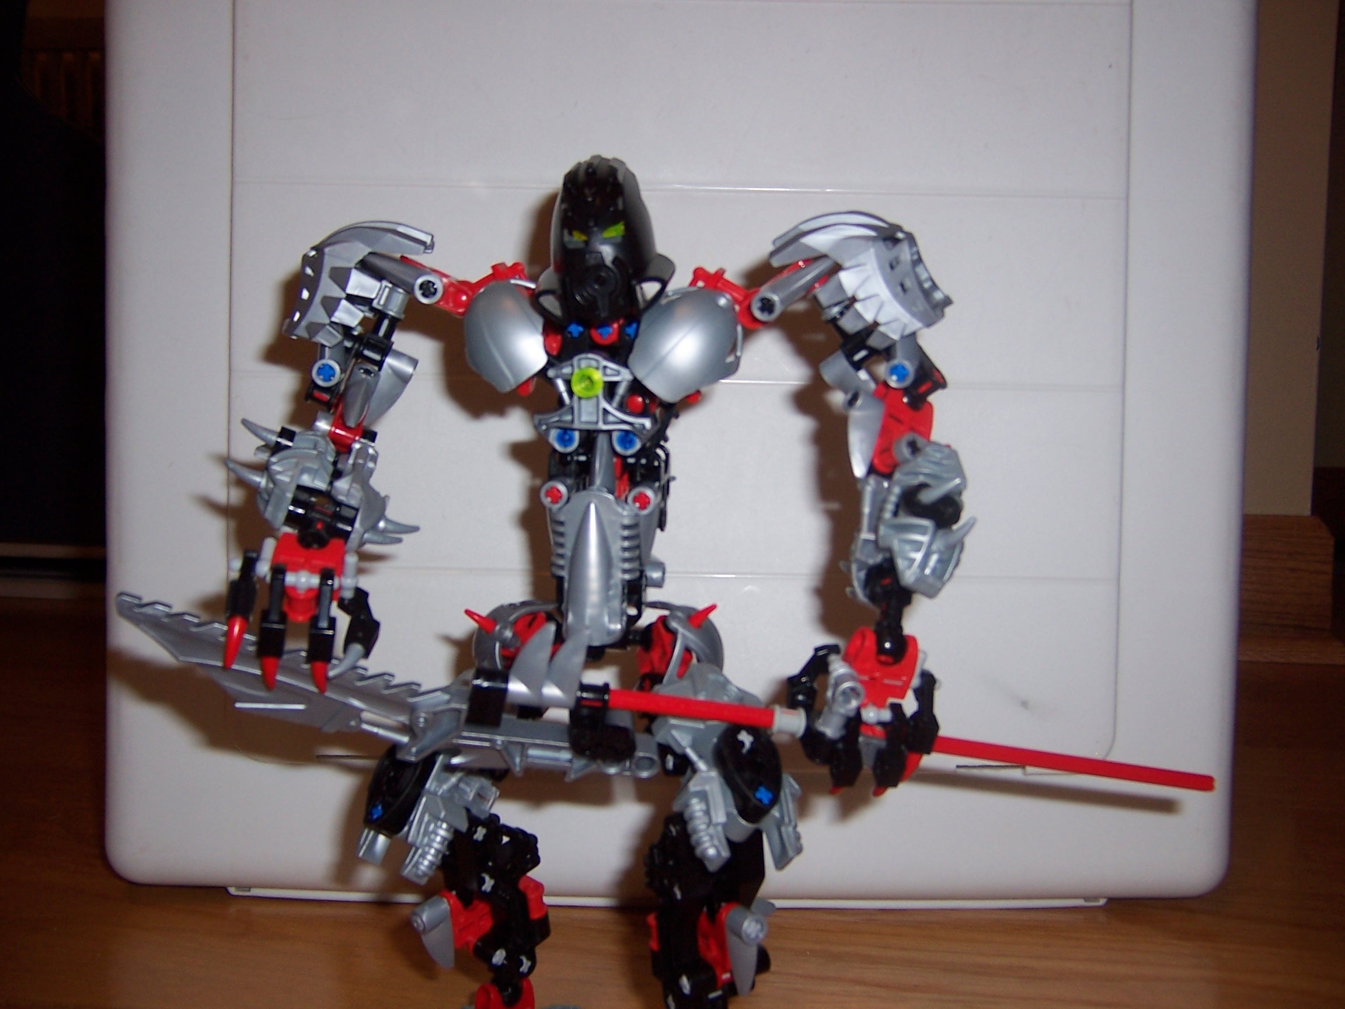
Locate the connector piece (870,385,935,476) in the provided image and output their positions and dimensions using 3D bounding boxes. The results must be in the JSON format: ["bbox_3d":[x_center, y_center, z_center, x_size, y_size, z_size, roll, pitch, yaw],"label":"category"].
[{"bbox_3d":[0.062,-0.019,0.342,0.015,0.024,0.013,10,3,-6],"label":"connector piece"}]

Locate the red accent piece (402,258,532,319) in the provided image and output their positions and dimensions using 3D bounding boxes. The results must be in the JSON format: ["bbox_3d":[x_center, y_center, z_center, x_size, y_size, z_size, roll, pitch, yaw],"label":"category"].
[{"bbox_3d":[-0.057,-0.060,0.358,0.035,0.017,0.013,1,3,0],"label":"red accent piece"}]

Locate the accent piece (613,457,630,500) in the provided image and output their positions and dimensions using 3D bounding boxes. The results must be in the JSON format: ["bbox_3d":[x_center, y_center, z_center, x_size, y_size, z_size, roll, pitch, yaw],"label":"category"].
[{"bbox_3d":[-0.014,-0.007,0.358,0.005,0.013,0.005,1,3,0],"label":"accent piece"}]

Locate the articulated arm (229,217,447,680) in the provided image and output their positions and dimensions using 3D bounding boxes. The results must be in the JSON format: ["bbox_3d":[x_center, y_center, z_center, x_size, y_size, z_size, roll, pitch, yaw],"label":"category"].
[{"bbox_3d":[-0.091,-0.013,0.345,0.055,0.120,0.045,1,3,0],"label":"articulated arm"}]

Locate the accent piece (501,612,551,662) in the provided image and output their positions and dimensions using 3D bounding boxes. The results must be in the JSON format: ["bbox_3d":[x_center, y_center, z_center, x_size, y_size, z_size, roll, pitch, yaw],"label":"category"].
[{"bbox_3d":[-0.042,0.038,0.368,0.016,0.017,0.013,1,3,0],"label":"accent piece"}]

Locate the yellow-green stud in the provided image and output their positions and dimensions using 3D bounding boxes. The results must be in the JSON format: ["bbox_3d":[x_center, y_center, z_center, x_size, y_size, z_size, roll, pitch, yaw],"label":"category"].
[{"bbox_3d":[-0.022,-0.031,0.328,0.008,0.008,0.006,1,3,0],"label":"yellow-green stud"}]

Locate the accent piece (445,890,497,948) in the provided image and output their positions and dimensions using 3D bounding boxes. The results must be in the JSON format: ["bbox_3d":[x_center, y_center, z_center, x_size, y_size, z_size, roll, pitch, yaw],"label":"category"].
[{"bbox_3d":[-0.058,0.119,0.368,0.016,0.018,0.014,1,3,0],"label":"accent piece"}]

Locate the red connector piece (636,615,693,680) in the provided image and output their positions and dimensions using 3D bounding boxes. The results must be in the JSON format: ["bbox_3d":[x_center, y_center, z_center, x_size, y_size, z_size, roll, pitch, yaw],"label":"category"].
[{"bbox_3d":[-0.003,0.041,0.368,0.017,0.019,0.014,1,3,0],"label":"red connector piece"}]

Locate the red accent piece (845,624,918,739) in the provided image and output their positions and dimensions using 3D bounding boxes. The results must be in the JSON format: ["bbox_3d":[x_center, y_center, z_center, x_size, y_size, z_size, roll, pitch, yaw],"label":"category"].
[{"bbox_3d":[0.054,0.046,0.332,0.019,0.028,0.014,5,6,0],"label":"red accent piece"}]

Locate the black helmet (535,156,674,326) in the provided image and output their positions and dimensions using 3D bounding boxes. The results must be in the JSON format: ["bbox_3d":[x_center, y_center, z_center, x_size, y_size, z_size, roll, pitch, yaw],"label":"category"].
[{"bbox_3d":[-0.018,-0.070,0.342,0.037,0.045,0.034,1,3,7],"label":"black helmet"}]

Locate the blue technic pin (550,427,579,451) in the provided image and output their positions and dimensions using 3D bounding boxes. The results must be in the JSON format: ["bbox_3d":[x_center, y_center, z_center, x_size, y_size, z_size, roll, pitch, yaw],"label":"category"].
[{"bbox_3d":[-0.028,-0.017,0.337,0.008,0.007,0.008,1,3,0],"label":"blue technic pin"}]

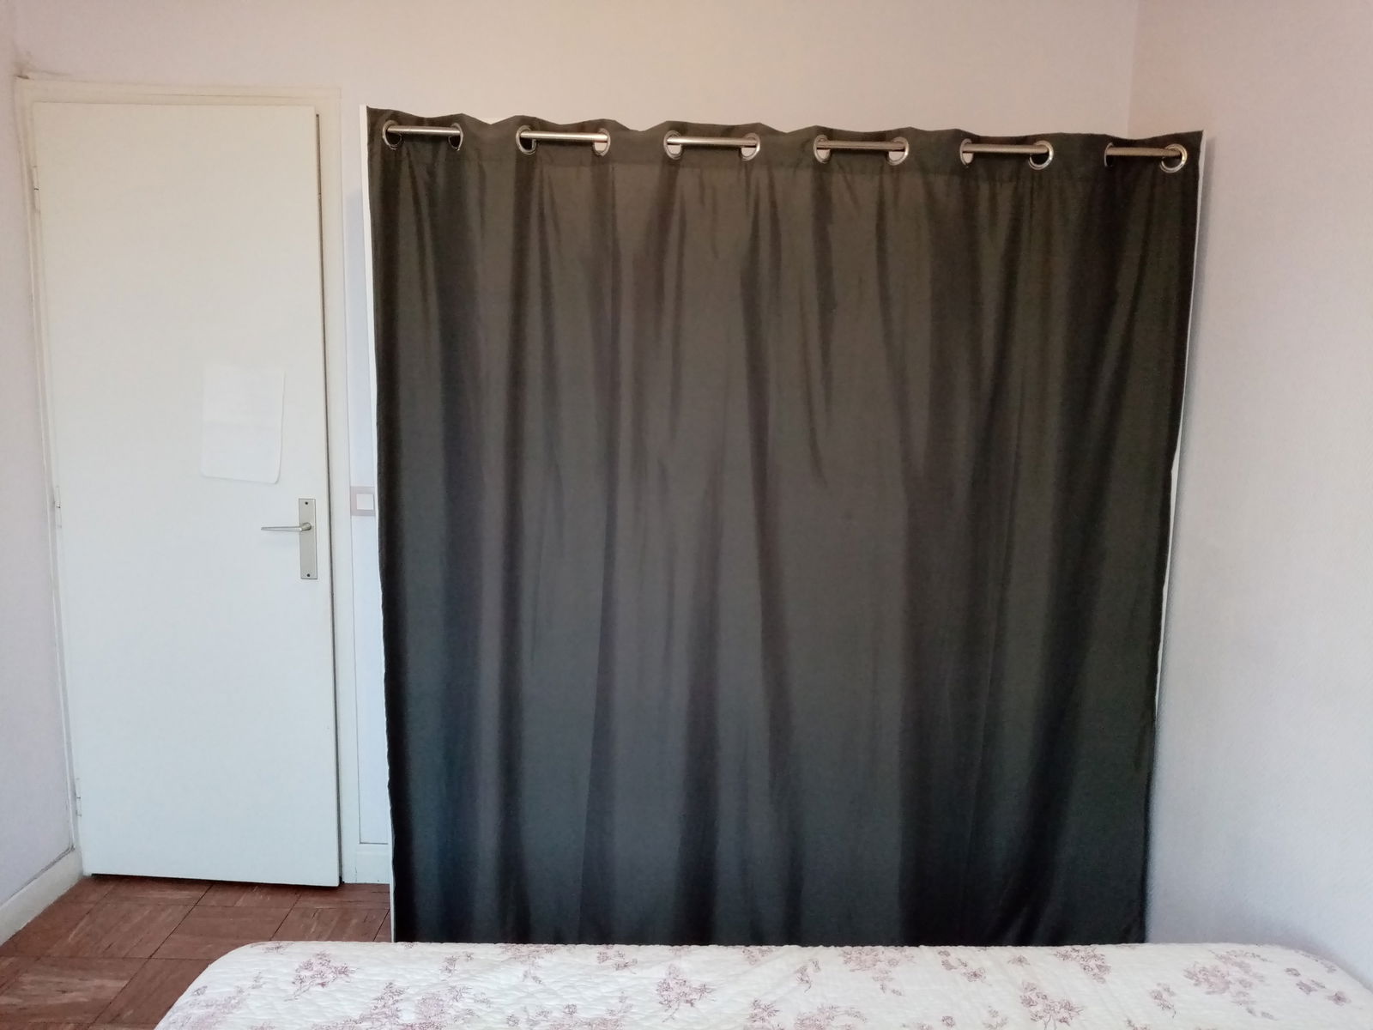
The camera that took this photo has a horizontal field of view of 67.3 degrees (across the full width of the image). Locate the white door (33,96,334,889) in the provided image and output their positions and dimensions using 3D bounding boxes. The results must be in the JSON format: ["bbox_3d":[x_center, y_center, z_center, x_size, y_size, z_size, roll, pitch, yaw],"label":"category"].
[{"bbox_3d":[-1.297,-0.004,2.735,0.720,2.060,0.050,2,8,3],"label":"white door"}]

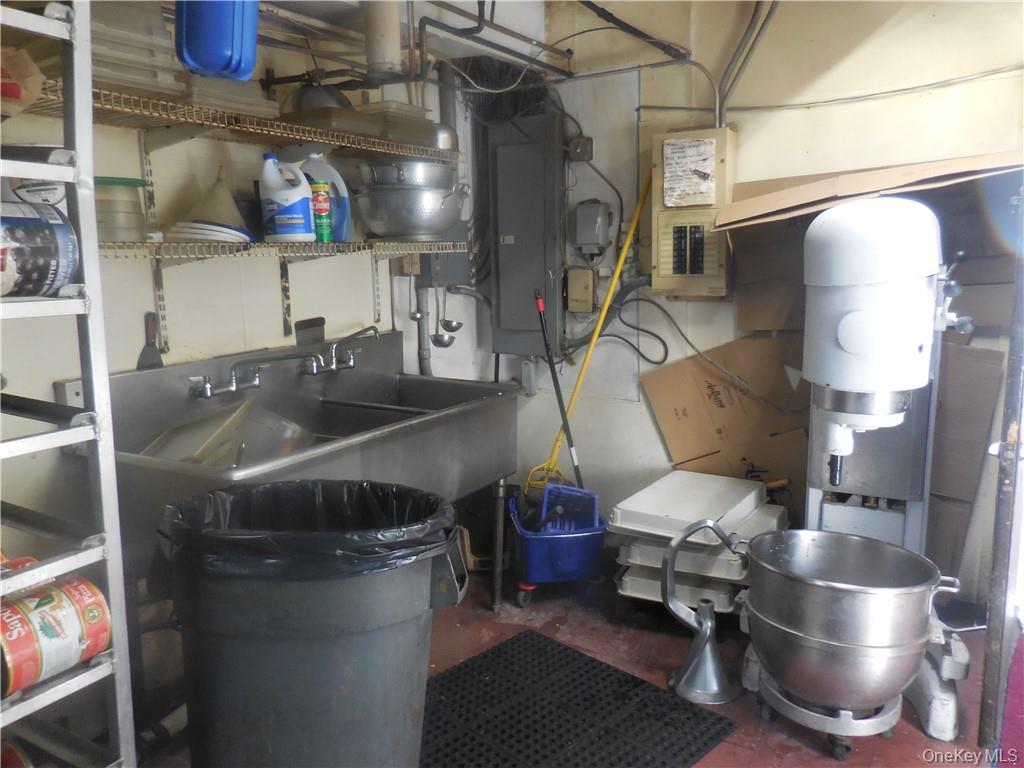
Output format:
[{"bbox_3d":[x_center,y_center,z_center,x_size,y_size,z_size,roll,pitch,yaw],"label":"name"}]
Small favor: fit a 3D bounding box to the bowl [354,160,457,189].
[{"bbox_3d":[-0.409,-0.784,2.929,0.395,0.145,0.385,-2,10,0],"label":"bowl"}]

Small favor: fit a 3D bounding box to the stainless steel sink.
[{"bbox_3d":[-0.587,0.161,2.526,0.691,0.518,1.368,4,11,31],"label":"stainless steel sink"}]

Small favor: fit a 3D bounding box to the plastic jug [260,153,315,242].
[{"bbox_3d":[-0.748,-0.609,2.462,0.172,0.295,0.120,-7,11,-28],"label":"plastic jug"}]

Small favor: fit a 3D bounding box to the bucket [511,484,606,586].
[{"bbox_3d":[0.193,0.640,3.314,0.370,0.430,0.460,-3,10,-9],"label":"bucket"}]

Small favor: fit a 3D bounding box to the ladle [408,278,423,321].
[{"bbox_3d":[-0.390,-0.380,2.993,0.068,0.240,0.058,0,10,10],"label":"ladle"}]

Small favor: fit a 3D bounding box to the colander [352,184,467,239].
[{"bbox_3d":[-0.405,-0.656,2.932,0.470,0.210,0.405,1,10,17],"label":"colander"}]

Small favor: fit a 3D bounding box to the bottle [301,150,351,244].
[{"bbox_3d":[-0.667,-0.660,2.670,0.175,0.320,0.130,-6,11,-25],"label":"bottle"}]

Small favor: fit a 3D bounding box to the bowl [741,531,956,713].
[{"bbox_3d":[0.973,0.721,2.212,0.580,0.440,0.505,4,11,31],"label":"bowl"}]

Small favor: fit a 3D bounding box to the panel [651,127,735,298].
[{"bbox_3d":[0.758,-0.710,3.107,0.315,0.660,0.110,4,11,31],"label":"panel"}]

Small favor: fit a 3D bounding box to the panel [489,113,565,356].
[{"bbox_3d":[0.074,-0.682,3.543,0.354,1.087,0.110,4,11,31],"label":"panel"}]

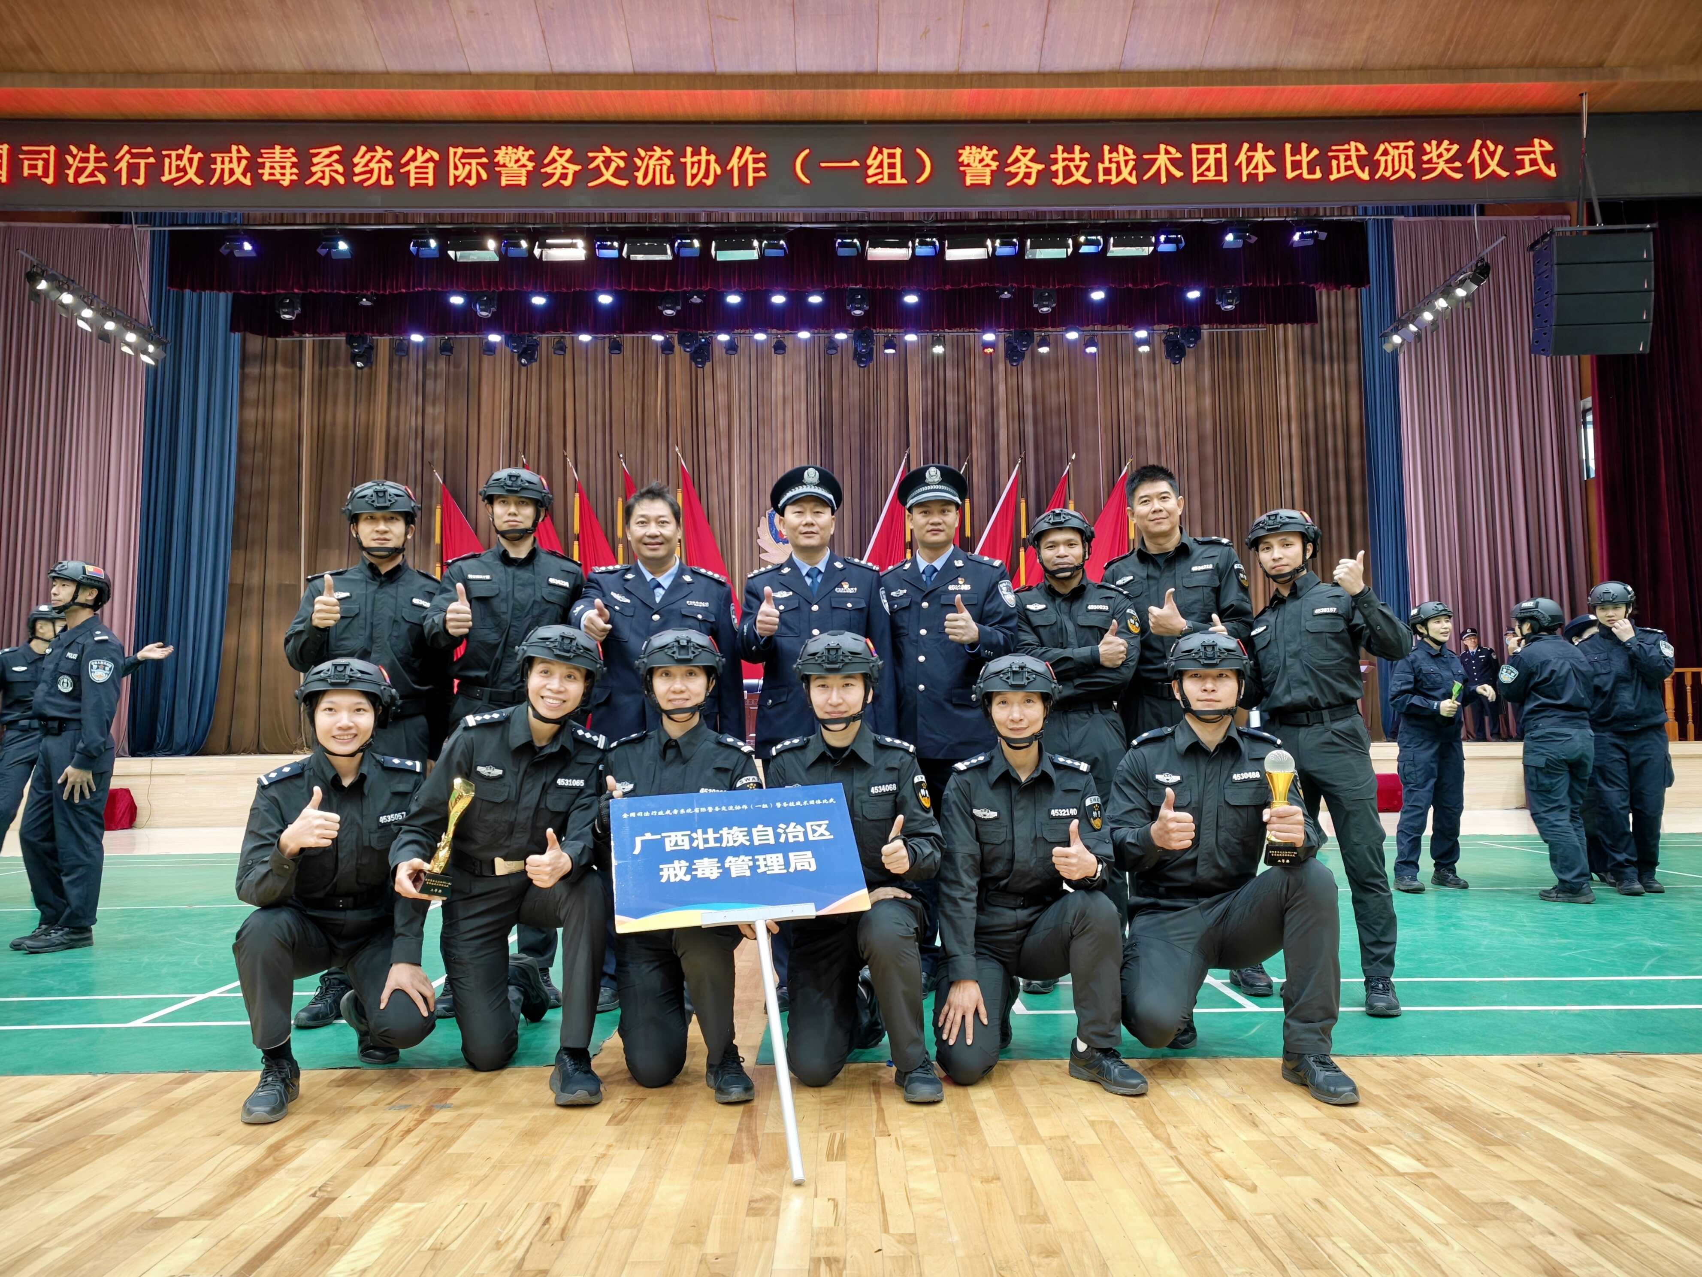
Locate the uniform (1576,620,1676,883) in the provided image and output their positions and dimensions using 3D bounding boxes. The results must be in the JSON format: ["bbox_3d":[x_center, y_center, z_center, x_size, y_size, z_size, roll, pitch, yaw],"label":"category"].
[{"bbox_3d":[4.369,0.649,6.412,0.490,1.450,0.350,-4,-6,32],"label":"uniform"}]

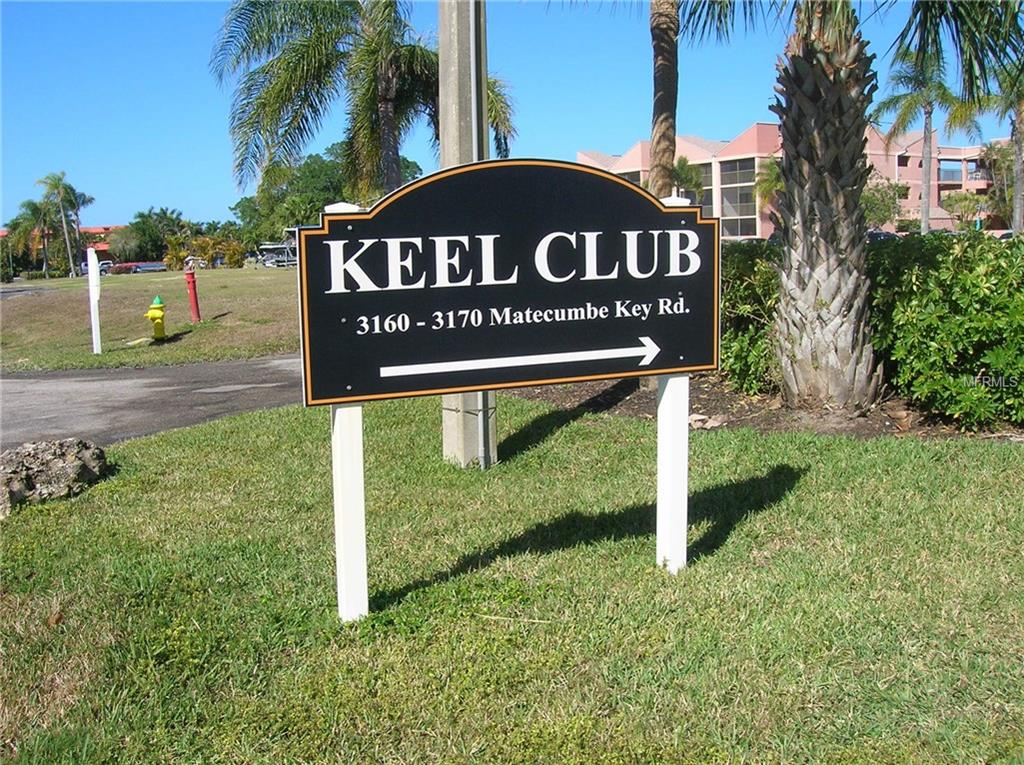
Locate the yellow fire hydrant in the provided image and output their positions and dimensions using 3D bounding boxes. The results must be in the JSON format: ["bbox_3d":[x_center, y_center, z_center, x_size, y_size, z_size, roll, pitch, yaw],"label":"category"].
[{"bbox_3d":[-6.231,-1.133,17.654,0.400,0.783,0.380,-4,8,-17],"label":"yellow fire hydrant"}]

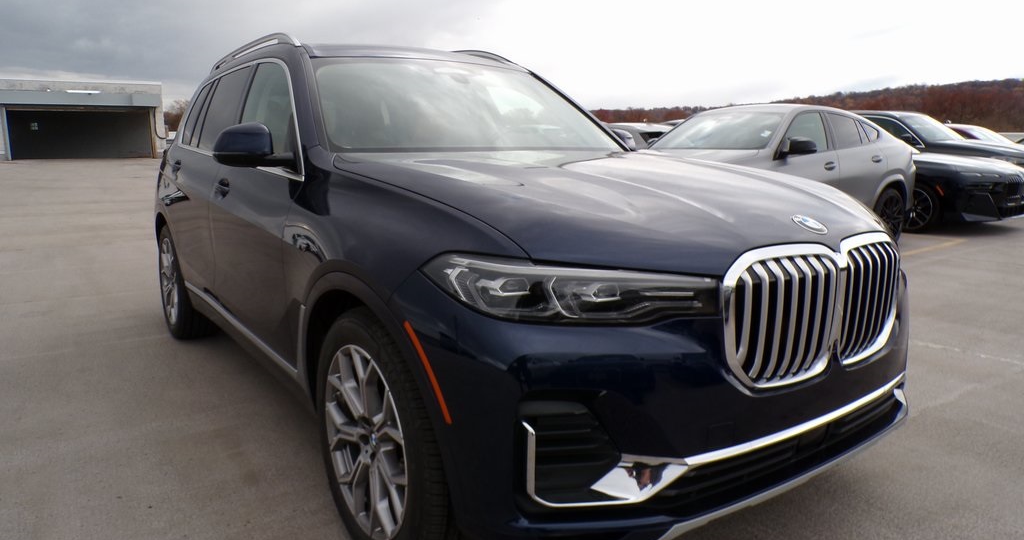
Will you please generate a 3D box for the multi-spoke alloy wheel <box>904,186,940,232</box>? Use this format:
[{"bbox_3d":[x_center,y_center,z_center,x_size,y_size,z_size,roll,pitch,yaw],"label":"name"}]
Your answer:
[{"bbox_3d":[5.766,-0.875,10.152,0.260,0.740,0.740,-7,12,-34],"label":"multi-spoke alloy wheel"}]

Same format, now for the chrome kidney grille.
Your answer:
[{"bbox_3d":[0.823,0.086,1.911,0.830,0.370,0.140,-7,12,-34],"label":"chrome kidney grille"}]

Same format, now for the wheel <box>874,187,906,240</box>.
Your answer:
[{"bbox_3d":[4.336,-0.585,8.446,0.755,0.755,0.300,-8,13,-38],"label":"wheel"}]

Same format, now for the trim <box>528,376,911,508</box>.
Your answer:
[{"bbox_3d":[0.808,0.339,1.976,1.830,0.260,0.200,-7,12,-34],"label":"trim"}]

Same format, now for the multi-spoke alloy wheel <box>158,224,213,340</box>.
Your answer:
[{"bbox_3d":[-2.115,0.055,4.679,0.290,0.785,0.785,-7,12,-34],"label":"multi-spoke alloy wheel"}]

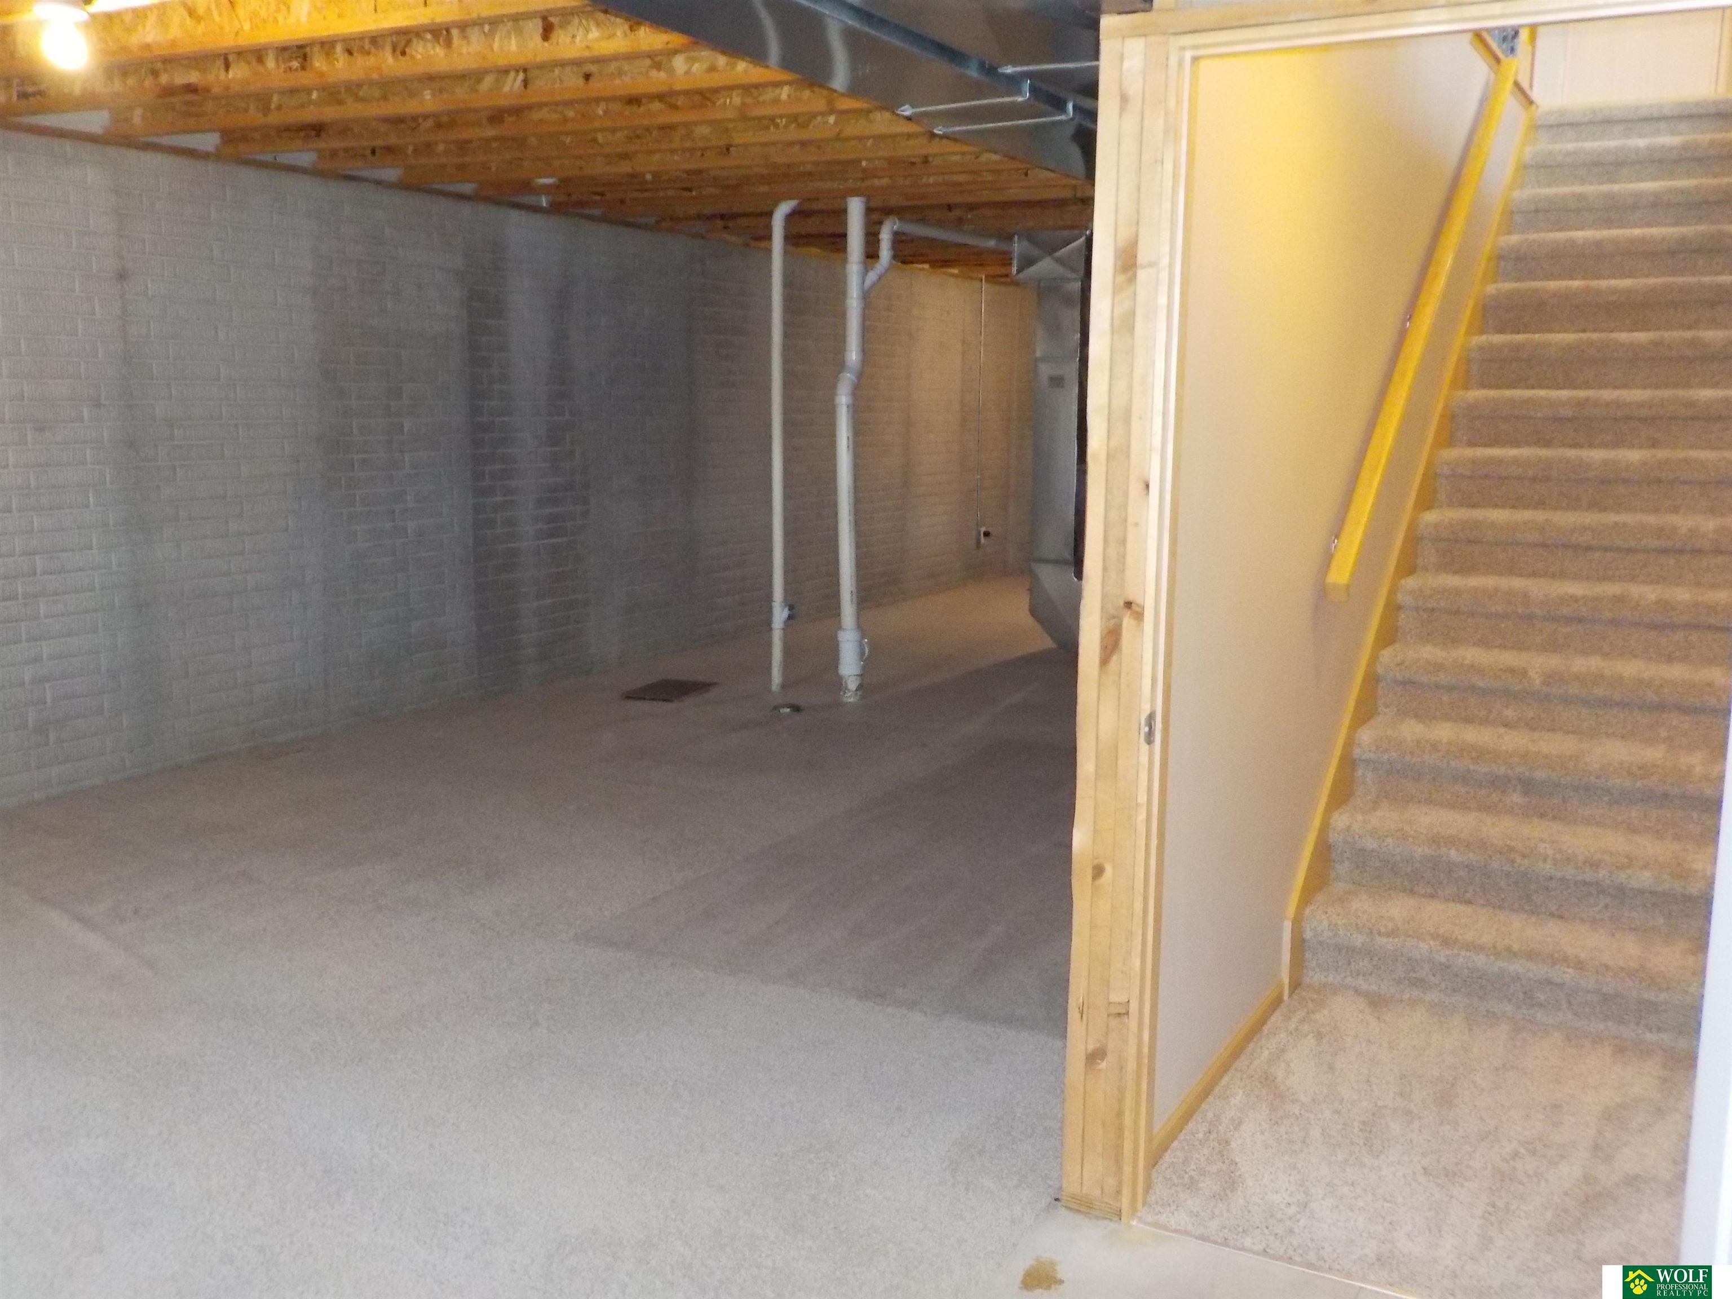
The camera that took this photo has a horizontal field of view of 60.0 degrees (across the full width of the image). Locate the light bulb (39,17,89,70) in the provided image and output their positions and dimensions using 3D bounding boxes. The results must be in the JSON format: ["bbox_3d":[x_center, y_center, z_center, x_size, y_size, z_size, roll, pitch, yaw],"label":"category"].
[{"bbox_3d":[-1.909,-1.446,3.580,0.070,0.118,0.070,6,11,28],"label":"light bulb"}]

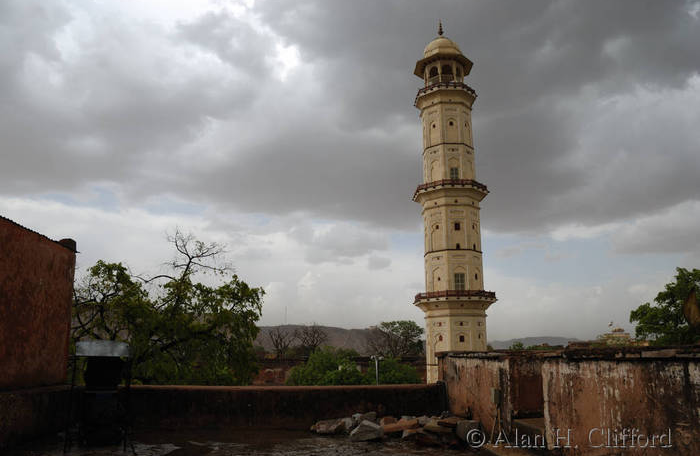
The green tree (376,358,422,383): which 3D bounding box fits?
[{"bbox_3d":[3.954,13.059,41.062,3.400,5.550,4.400,0,-14,0],"label":"green tree"}]

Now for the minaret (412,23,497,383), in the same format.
[{"bbox_3d":[10.629,-2.689,55.256,8.010,42.910,8.010,0,-14,0],"label":"minaret"}]

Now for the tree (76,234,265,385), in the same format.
[{"bbox_3d":[-7.438,5.303,20.327,8.100,10.720,7.500,0,-14,0],"label":"tree"}]

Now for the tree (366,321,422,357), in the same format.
[{"bbox_3d":[6.286,18.855,75.682,8.960,10.920,8.500,0,-14,0],"label":"tree"}]

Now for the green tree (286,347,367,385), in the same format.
[{"bbox_3d":[-1.652,11.927,38.256,6.040,6.440,6.000,0,-14,0],"label":"green tree"}]

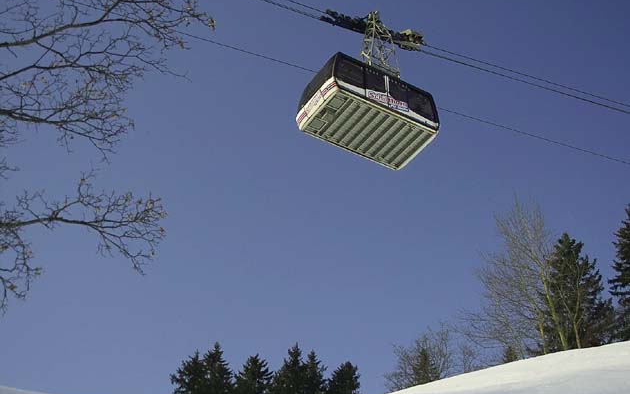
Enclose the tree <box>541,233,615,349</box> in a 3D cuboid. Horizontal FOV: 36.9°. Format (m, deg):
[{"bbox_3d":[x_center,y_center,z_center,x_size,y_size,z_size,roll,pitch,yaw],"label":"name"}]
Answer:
[{"bbox_3d":[18.703,7.018,66.937,5.114,10.715,5.114,-8,-38,15],"label":"tree"}]

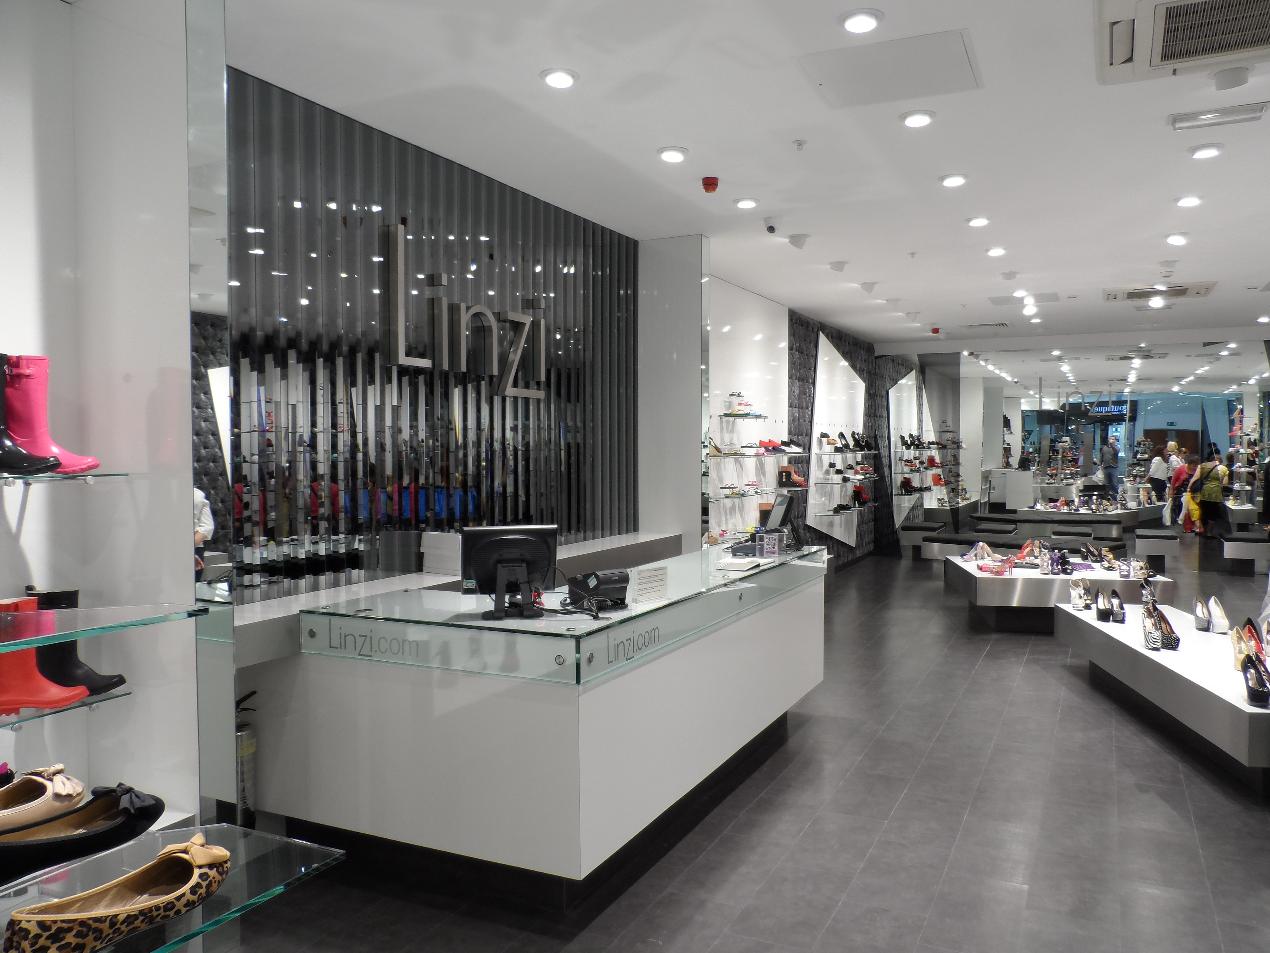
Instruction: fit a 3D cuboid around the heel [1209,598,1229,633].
[{"bbox_3d":[3.757,0.896,5.671,0.085,0.190,0.210,1,2,23],"label":"heel"}]

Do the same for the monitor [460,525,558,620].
[{"bbox_3d":[-0.486,0.359,3.414,0.375,0.335,0.200,-1,2,-14],"label":"monitor"}]

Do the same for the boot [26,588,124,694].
[{"bbox_3d":[-1.818,0.561,2.871,0.275,0.360,0.110,-1,2,-32],"label":"boot"}]

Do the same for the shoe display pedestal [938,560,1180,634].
[{"bbox_3d":[3.871,1.107,8.247,1.590,0.510,1.460,0,2,8],"label":"shoe display pedestal"}]

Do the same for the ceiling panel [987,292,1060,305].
[{"bbox_3d":[4.178,-1.901,9.447,0.660,0.020,0.630,1,2,28],"label":"ceiling panel"}]

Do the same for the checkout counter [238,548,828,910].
[{"bbox_3d":[-0.152,0.991,4.620,1.440,1.020,3.020,1,2,27],"label":"checkout counter"}]

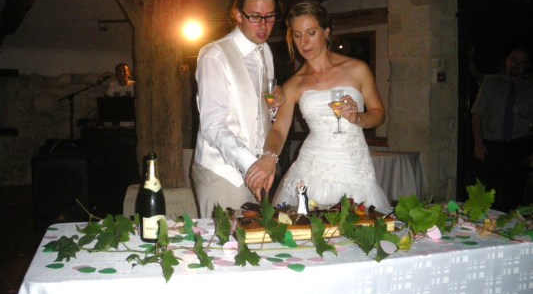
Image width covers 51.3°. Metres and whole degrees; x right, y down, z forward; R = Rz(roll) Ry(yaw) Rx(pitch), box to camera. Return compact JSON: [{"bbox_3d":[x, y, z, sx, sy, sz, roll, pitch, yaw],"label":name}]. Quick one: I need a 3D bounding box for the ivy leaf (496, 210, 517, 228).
[{"bbox_3d":[0.909,0.271,2.100,0.070,0.058,0.050,1,5,17],"label":"ivy leaf"}]

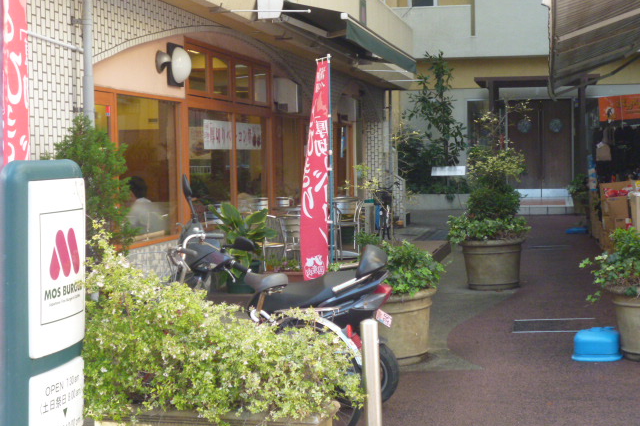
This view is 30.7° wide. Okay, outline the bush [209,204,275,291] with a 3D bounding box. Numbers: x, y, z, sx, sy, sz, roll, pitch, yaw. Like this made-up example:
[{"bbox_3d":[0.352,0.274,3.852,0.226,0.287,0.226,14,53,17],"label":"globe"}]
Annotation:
[{"bbox_3d":[-0.729,0.319,11.100,0.620,0.860,0.580,0,3,0],"label":"bush"}]

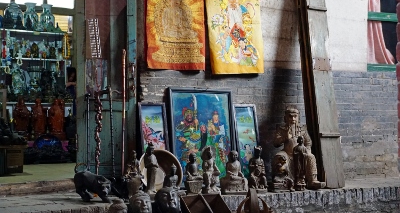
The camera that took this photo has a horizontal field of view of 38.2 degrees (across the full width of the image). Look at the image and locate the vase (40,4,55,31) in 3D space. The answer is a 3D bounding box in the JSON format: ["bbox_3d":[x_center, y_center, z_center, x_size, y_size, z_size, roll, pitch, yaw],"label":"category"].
[{"bbox_3d":[-1.907,-1.113,7.250,0.190,0.350,0.190,0,0,-25],"label":"vase"}]

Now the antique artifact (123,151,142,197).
[{"bbox_3d":[-0.558,0.566,4.850,0.165,0.400,0.145,0,-1,-24],"label":"antique artifact"}]

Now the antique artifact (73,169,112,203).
[{"bbox_3d":[-0.852,0.634,4.580,0.310,0.270,0.135,0,-1,30],"label":"antique artifact"}]

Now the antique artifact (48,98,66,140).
[{"bbox_3d":[-1.713,0.156,6.950,0.190,0.490,0.150,0,0,-15],"label":"antique artifact"}]

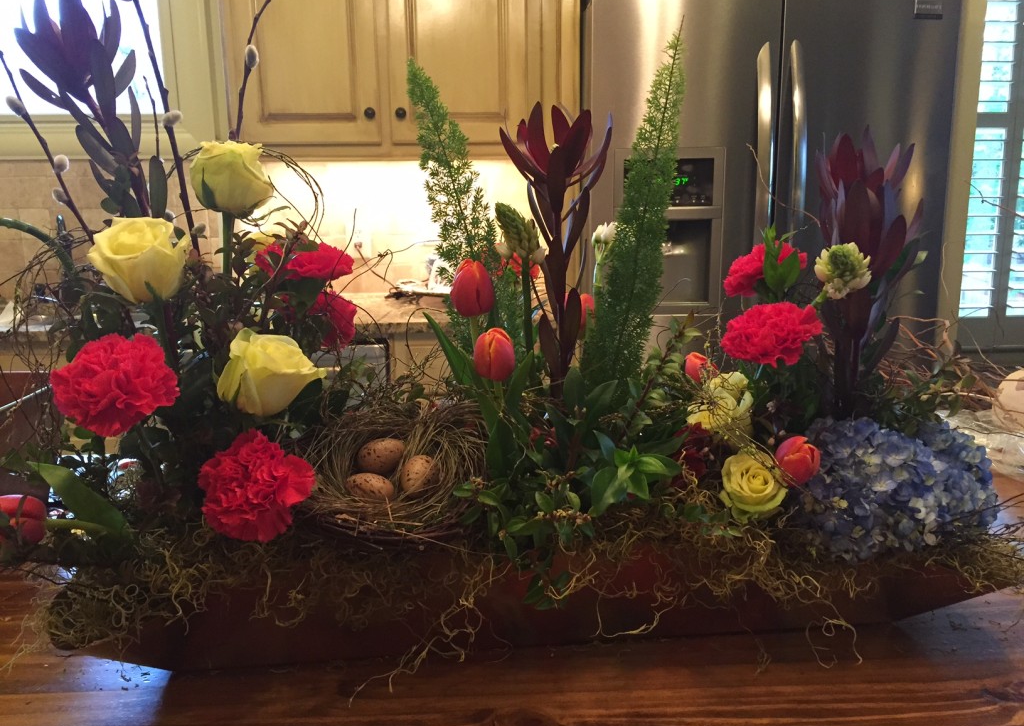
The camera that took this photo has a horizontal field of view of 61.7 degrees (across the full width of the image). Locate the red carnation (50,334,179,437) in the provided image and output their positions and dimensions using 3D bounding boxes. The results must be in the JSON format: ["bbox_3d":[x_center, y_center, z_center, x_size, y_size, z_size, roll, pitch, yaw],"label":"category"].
[{"bbox_3d":[-0.264,0.015,0.570,0.080,0.064,0.066,-6,12,-25],"label":"red carnation"}]

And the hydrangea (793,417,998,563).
[{"bbox_3d":[0.299,0.097,0.670,0.150,0.102,0.130,4,12,25],"label":"hydrangea"}]

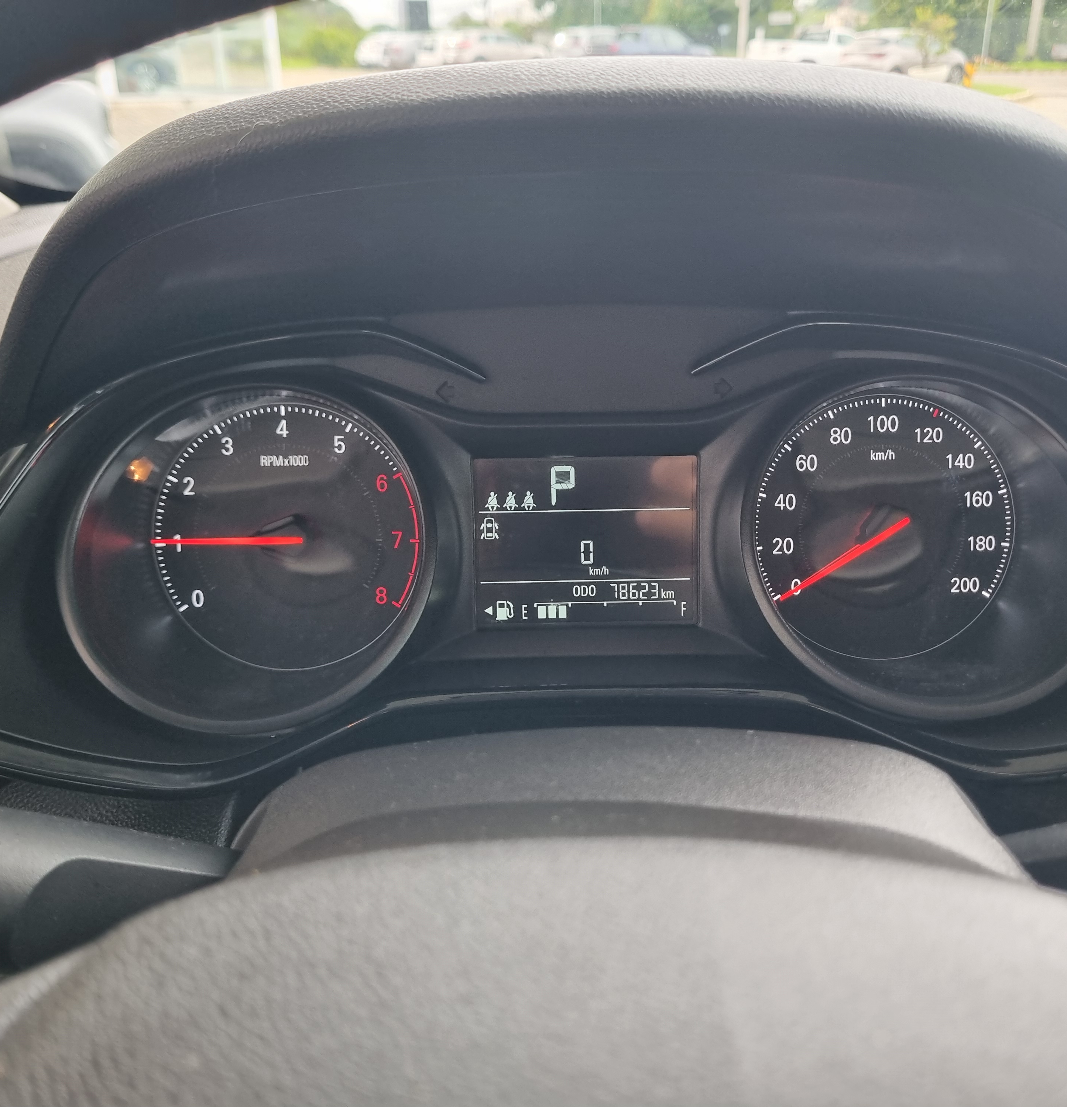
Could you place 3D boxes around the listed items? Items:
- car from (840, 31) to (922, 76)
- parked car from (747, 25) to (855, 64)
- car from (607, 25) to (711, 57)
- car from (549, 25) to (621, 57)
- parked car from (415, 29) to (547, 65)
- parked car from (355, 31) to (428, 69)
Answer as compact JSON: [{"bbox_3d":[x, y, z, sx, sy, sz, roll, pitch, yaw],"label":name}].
[{"bbox_3d":[10.527,-13.968,31.299,4.350,1.470,1.750,-17,30,-33],"label":"car"},{"bbox_3d":[8.835,-15.365,34.184,4.500,1.570,1.700,-15,29,-31],"label":"parked car"},{"bbox_3d":[4.190,-17.861,39.434,4.350,1.650,1.750,-15,29,-31],"label":"car"},{"bbox_3d":[2.856,-18.759,41.446,4.100,1.580,1.750,-15,29,-31],"label":"car"},{"bbox_3d":[-1.720,-20.023,44.181,4.000,1.530,1.720,-17,30,-32],"label":"parked car"},{"bbox_3d":[-5.873,-22.986,50.535,4.100,1.540,1.750,-20,32,-37],"label":"parked car"}]

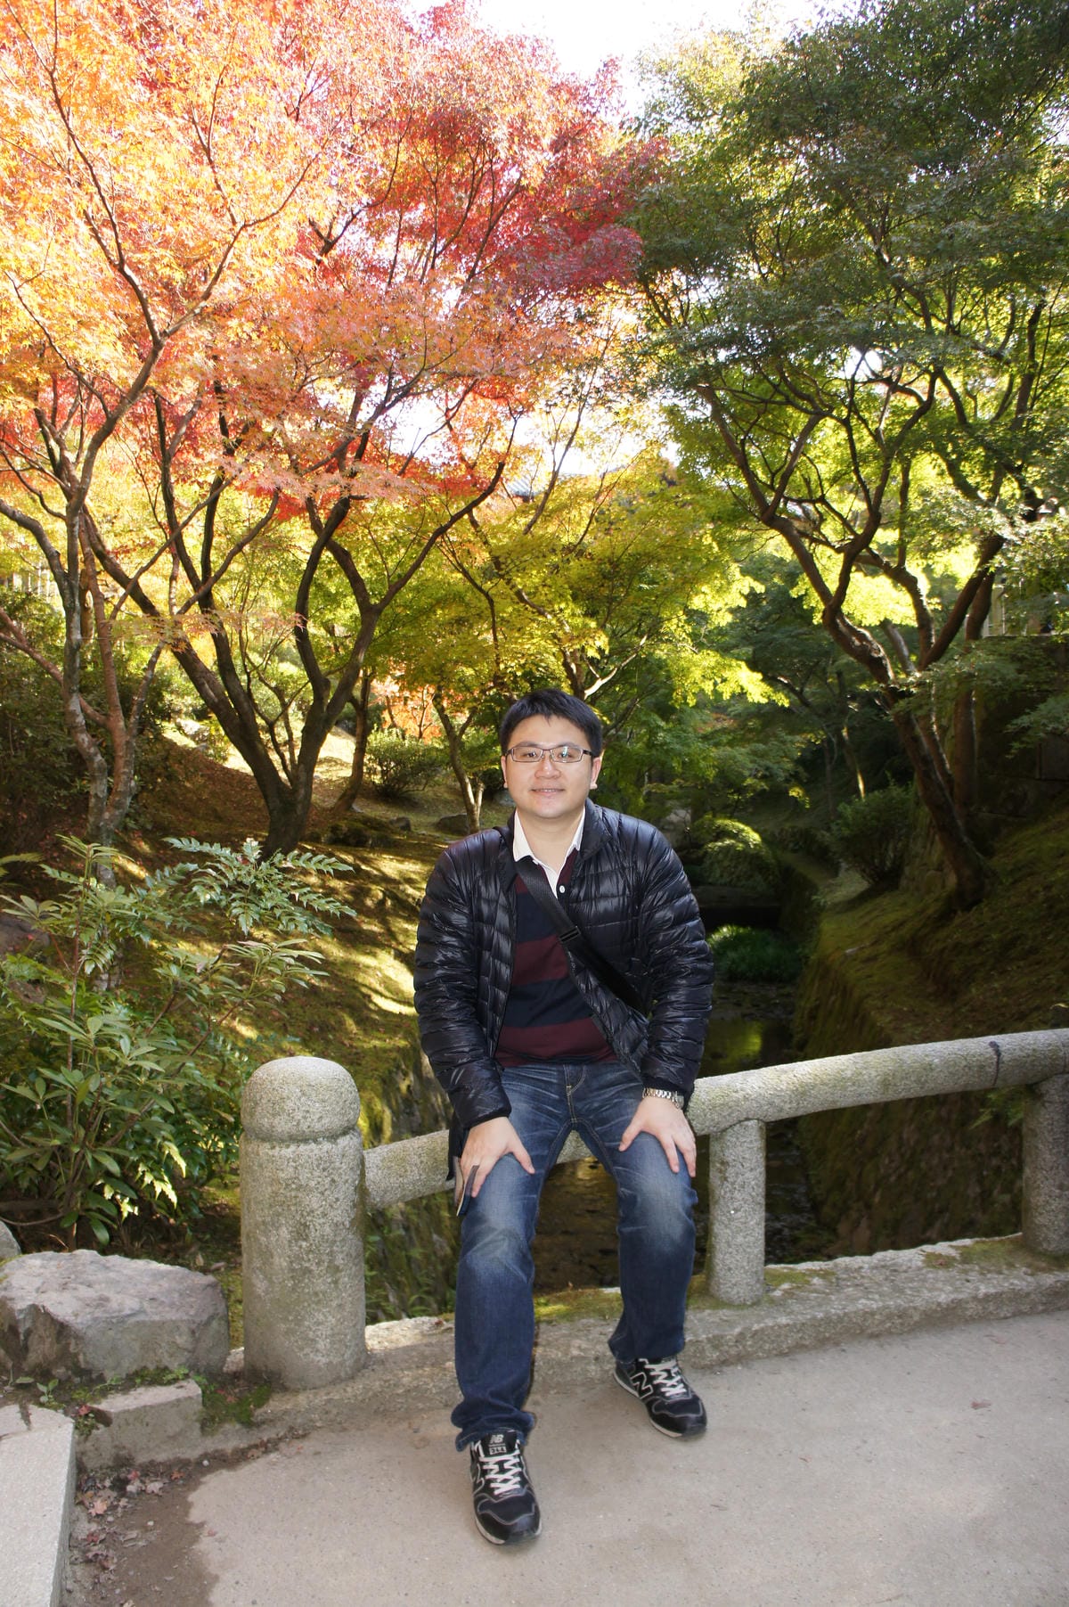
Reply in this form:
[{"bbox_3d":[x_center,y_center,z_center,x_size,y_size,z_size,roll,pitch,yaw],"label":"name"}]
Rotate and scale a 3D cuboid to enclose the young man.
[{"bbox_3d":[0.090,0.498,2.277,0.600,1.420,0.710,-1,5,-10],"label":"young man"}]

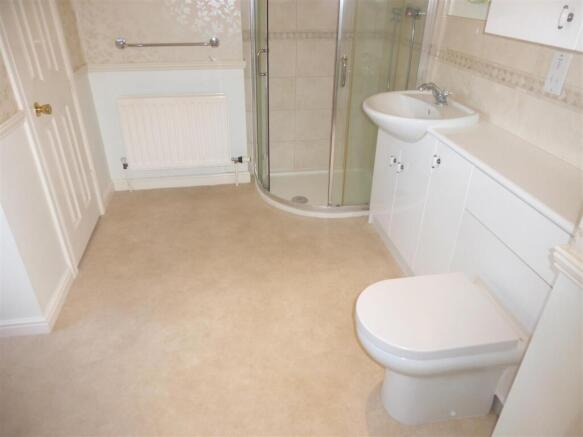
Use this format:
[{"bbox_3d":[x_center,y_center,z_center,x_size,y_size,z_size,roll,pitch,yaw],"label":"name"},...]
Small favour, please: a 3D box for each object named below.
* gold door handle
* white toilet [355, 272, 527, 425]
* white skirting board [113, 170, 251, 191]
[{"bbox_3d":[-1.206,-0.531,1.965,0.062,0.062,0.062,-4,30,-9],"label":"gold door handle"},{"bbox_3d":[0.480,0.496,1.505,0.504,0.415,0.357,-4,30,-9],"label":"white toilet"},{"bbox_3d":[-0.850,-0.298,3.171,1.048,0.097,0.018,-4,30,-9],"label":"white skirting board"}]

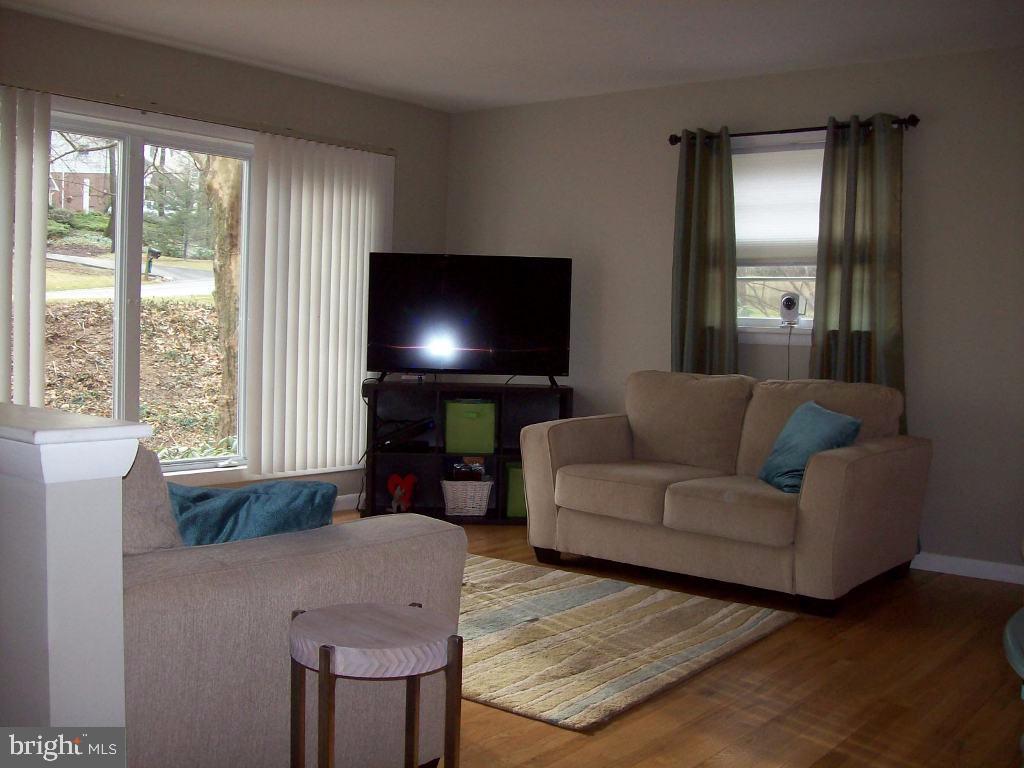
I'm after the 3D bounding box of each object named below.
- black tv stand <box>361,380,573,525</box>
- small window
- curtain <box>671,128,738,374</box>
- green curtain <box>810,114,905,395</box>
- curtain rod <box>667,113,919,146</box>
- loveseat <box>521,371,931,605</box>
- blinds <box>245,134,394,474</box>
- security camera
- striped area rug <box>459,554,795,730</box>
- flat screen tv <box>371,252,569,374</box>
[{"bbox_3d":[-0.236,0.385,5.996,1.120,0.765,0.390,2,3,-3],"label":"black tv stand"},{"bbox_3d":[1.366,-0.733,5.295,0.940,1.040,0.100,4,4,39],"label":"small window"},{"bbox_3d":[0.989,-0.298,5.502,0.400,2.020,0.120,4,4,39],"label":"curtain"},{"bbox_3d":[1.613,-0.249,4.989,0.500,2.020,0.120,4,4,39],"label":"green curtain"},{"bbox_3d":[1.332,-1.233,5.186,1.320,0.060,0.080,4,4,39],"label":"curtain rod"},{"bbox_3d":[0.952,0.400,4.818,1.580,0.870,0.950,4,4,39],"label":"loveseat"},{"bbox_3d":[-1.048,-0.430,5.920,0.090,1.780,1.040,4,4,39],"label":"blinds"},{"bbox_3d":[1.363,-0.366,5.231,0.090,0.165,0.090,3,3,28],"label":"security camera"},{"bbox_3d":[-0.295,0.835,4.162,2.360,0.020,1.530,4,4,39],"label":"striped area rug"},{"bbox_3d":[-0.237,-0.376,5.880,1.120,0.680,0.090,1,3,-4],"label":"flat screen tv"}]

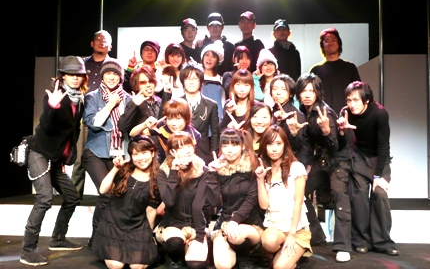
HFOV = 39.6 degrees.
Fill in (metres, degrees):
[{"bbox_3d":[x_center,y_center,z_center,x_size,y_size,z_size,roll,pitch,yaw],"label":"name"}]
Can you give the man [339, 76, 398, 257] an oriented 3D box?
[{"bbox_3d":[1.196,0.265,4.650,0.500,1.370,0.620,0,-1,20],"label":"man"}]

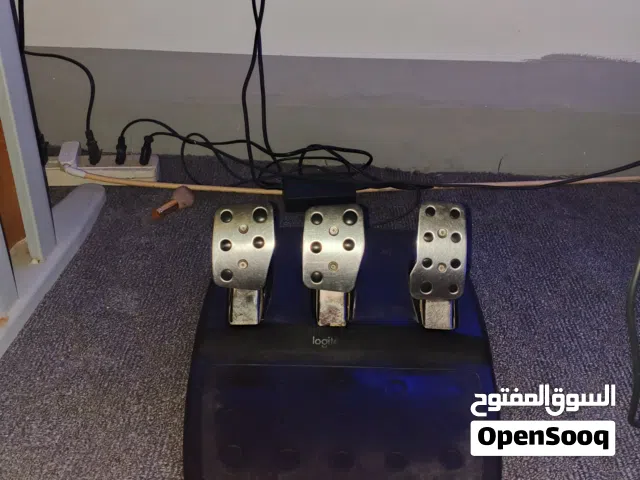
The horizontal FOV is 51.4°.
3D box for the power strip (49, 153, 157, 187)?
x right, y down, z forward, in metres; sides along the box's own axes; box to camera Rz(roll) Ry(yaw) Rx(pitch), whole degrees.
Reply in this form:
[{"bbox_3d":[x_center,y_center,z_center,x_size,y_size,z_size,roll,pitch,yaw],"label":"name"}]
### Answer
[{"bbox_3d":[-0.397,-0.119,1.147,0.235,0.036,0.050,0,31,0],"label":"power strip"}]

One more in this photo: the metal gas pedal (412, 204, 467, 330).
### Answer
[{"bbox_3d":[0.127,0.028,0.715,0.061,0.132,0.052,0,10,1],"label":"metal gas pedal"}]

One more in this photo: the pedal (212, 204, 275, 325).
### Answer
[{"bbox_3d":[-0.081,0.027,0.721,0.067,0.127,0.052,0,10,1],"label":"pedal"}]

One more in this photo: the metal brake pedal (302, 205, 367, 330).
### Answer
[{"bbox_3d":[0.015,0.028,0.718,0.067,0.127,0.052,0,10,1],"label":"metal brake pedal"}]

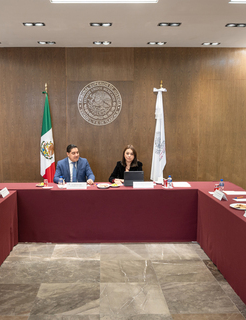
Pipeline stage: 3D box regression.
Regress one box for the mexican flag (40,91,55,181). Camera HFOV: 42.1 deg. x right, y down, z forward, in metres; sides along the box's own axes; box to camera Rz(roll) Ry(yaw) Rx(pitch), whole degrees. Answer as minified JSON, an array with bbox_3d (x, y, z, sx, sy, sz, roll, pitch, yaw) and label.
[{"bbox_3d":[-1.277,-0.308,5.417,0.260,1.720,0.220,0,6,0],"label":"mexican flag"}]

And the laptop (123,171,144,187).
[{"bbox_3d":[0.163,0.272,4.734,0.295,0.215,0.220,0,6,0],"label":"laptop"}]

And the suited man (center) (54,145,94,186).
[{"bbox_3d":[-0.754,0.425,5.042,0.630,1.340,0.800,0,6,-3],"label":"suited man (center)"}]

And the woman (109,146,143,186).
[{"bbox_3d":[0.070,0.425,5.042,0.530,1.330,0.780,0,6,0],"label":"woman"}]

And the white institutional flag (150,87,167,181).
[{"bbox_3d":[0.609,-0.378,5.410,0.290,1.700,0.230,0,6,0],"label":"white institutional flag"}]

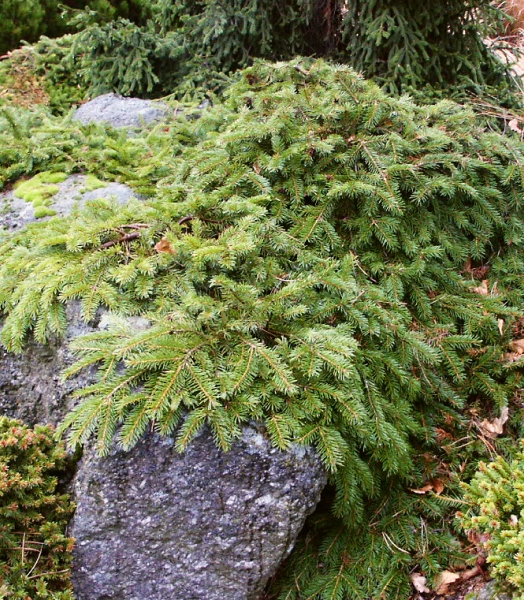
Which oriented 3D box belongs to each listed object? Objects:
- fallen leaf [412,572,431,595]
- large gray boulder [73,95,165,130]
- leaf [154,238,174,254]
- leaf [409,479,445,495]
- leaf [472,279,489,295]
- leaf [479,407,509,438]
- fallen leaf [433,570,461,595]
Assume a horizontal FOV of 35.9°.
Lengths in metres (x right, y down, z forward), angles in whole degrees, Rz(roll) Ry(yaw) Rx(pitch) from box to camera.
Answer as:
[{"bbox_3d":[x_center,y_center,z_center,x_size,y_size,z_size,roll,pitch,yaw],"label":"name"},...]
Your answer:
[{"bbox_3d":[0.291,0.520,1.485,0.032,0.020,0.046,-12,29,-22],"label":"fallen leaf"},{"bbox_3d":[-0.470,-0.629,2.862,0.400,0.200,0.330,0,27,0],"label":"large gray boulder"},{"bbox_3d":[-0.221,-0.121,1.833,0.045,0.022,0.040,0,27,0],"label":"leaf"},{"bbox_3d":[0.349,0.397,1.721,0.070,0.022,0.040,0,27,0],"label":"leaf"},{"bbox_3d":[0.665,-0.041,2.462,0.042,0.028,0.038,0,27,0],"label":"leaf"},{"bbox_3d":[0.539,0.285,1.884,0.058,0.035,0.060,15,30,26],"label":"leaf"},{"bbox_3d":[0.337,0.515,1.477,0.058,0.020,0.036,-24,36,-39],"label":"fallen leaf"}]

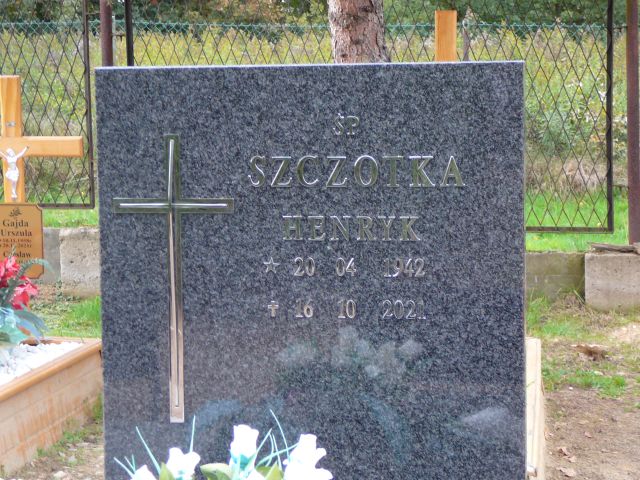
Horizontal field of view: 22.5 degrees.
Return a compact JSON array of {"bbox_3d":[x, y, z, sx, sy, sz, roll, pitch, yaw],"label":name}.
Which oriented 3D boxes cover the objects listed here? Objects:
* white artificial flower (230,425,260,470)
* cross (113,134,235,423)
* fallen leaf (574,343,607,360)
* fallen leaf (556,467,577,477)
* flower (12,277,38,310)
[{"bbox_3d":[-0.099,0.276,2.140,0.040,0.060,0.040,0,5,6],"label":"white artificial flower"},{"bbox_3d":[-0.244,0.064,2.690,0.203,0.480,0.016,0,3,7],"label":"cross"},{"bbox_3d":[1.206,0.499,7.200,0.150,0.060,0.110,-1,5,0],"label":"fallen leaf"},{"bbox_3d":[0.759,0.712,4.950,0.063,0.020,0.055,-1,5,0],"label":"fallen leaf"},{"bbox_3d":[-1.062,0.193,5.800,0.094,0.120,0.095,-2,5,-14],"label":"flower"}]

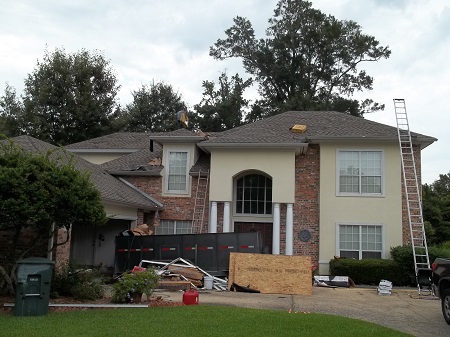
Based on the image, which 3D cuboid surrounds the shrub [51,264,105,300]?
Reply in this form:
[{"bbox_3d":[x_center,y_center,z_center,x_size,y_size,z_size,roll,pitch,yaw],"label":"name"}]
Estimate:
[{"bbox_3d":[-3.771,2.849,11.037,1.300,0.900,1.100,2,-8,0],"label":"shrub"}]

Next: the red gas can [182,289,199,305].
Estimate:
[{"bbox_3d":[-0.789,3.012,10.100,0.370,0.360,0.260,2,-8,0],"label":"red gas can"}]

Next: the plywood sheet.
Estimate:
[{"bbox_3d":[1.395,3.230,13.100,2.460,1.220,0.060,1,-20,4],"label":"plywood sheet"}]

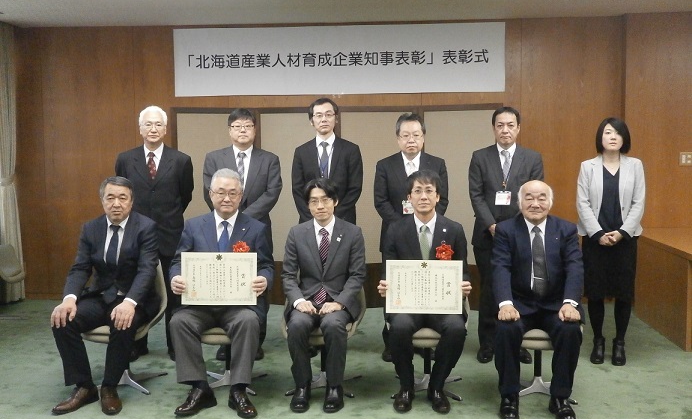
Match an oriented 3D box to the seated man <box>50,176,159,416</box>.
[{"bbox_3d":[-1.358,0.452,4.181,0.530,1.260,0.760,0,5,5],"label":"seated man"}]

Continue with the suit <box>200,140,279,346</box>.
[{"bbox_3d":[-0.721,0.276,4.969,0.530,1.390,0.290,0,5,0],"label":"suit"}]

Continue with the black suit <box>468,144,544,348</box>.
[{"bbox_3d":[1.075,0.244,4.849,0.500,1.360,0.310,0,5,7],"label":"black suit"}]

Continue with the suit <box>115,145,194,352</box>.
[{"bbox_3d":[-1.325,0.272,4.979,0.540,1.405,0.300,-1,5,-3],"label":"suit"}]

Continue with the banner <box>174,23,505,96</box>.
[{"bbox_3d":[-0.074,-1.357,6.543,3.012,0.610,0.020,0,5,3],"label":"banner"}]

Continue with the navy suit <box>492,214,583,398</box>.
[{"bbox_3d":[1.084,0.523,4.117,0.530,0.900,0.650,1,5,10],"label":"navy suit"}]

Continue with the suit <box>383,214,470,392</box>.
[{"bbox_3d":[0.478,0.493,4.273,0.500,0.940,0.670,0,5,3],"label":"suit"}]

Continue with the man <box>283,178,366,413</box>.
[{"bbox_3d":[-0.127,0.446,4.255,0.500,1.245,0.800,0,5,2],"label":"man"}]

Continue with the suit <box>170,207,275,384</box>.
[{"bbox_3d":[-0.722,0.494,4.239,0.570,0.940,0.680,-1,5,-3],"label":"suit"}]

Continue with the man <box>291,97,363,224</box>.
[{"bbox_3d":[-0.133,0.131,4.928,0.510,1.755,0.310,0,5,4],"label":"man"}]

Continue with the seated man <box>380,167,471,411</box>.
[{"bbox_3d":[0.461,0.422,4.228,0.540,1.290,0.810,0,5,3],"label":"seated man"}]

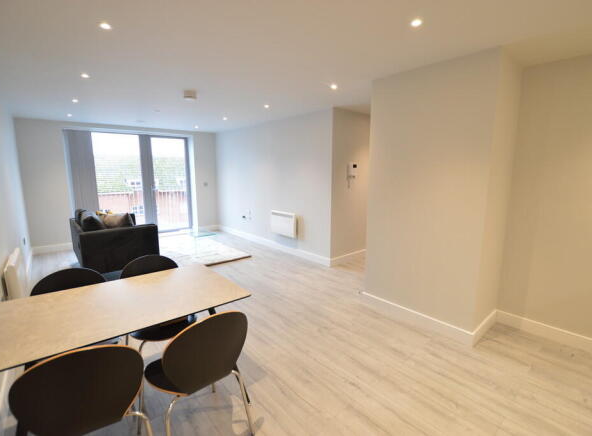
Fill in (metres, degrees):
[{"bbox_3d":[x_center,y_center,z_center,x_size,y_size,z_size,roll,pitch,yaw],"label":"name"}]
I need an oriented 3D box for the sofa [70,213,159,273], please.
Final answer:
[{"bbox_3d":[-3.155,0.342,4.707,0.970,0.820,1.840,-8,12,-41],"label":"sofa"}]

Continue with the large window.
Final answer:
[{"bbox_3d":[-3.548,-0.717,6.182,2.280,2.250,0.120,-7,11,-37],"label":"large window"}]

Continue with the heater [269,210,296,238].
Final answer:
[{"bbox_3d":[-0.197,0.115,5.081,0.095,0.430,0.690,-8,12,-41],"label":"heater"}]

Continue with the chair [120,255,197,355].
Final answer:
[{"bbox_3d":[-0.978,0.757,2.004,0.480,0.840,0.580,-7,11,-36],"label":"chair"}]

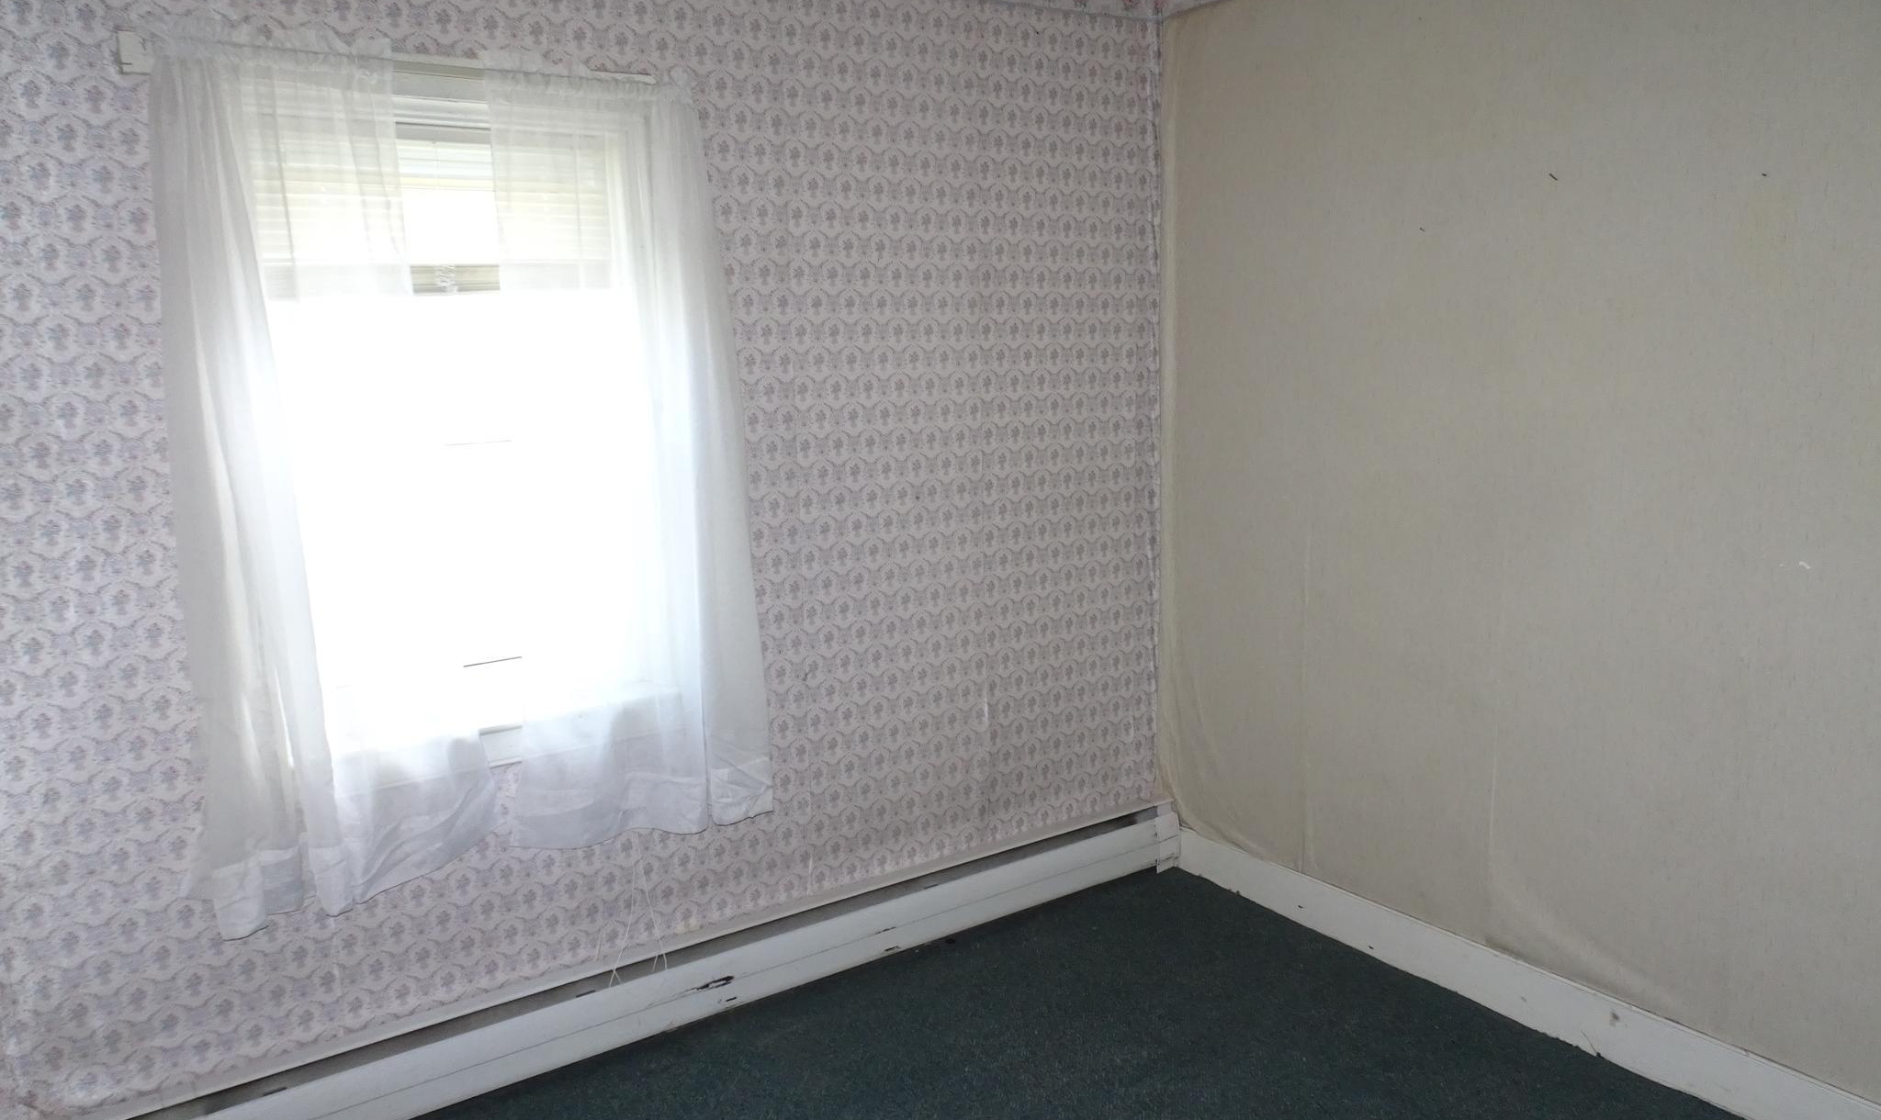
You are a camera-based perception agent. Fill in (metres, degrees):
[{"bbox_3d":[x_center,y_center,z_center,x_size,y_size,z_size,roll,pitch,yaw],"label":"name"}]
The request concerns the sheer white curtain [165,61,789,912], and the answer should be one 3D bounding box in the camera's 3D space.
[{"bbox_3d":[-0.880,-0.137,2.498,1.160,1.590,0.120,-8,12,-34],"label":"sheer white curtain"}]

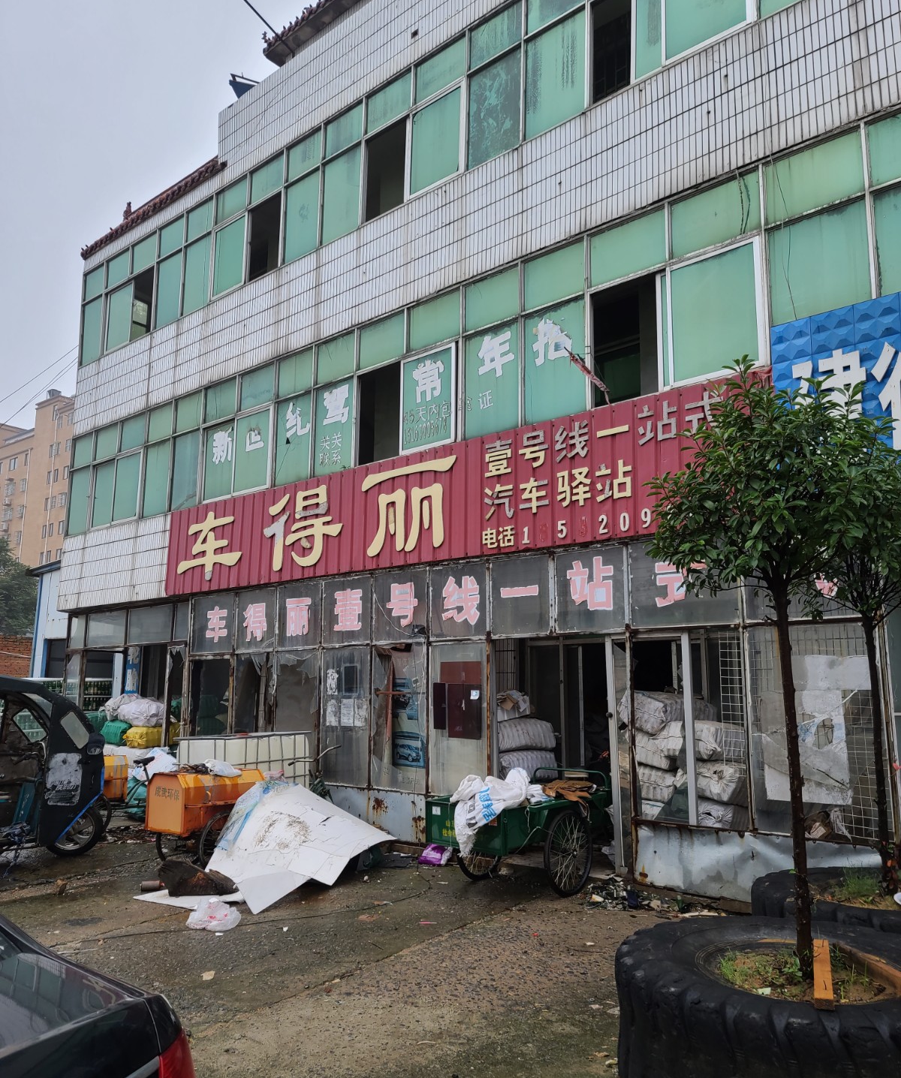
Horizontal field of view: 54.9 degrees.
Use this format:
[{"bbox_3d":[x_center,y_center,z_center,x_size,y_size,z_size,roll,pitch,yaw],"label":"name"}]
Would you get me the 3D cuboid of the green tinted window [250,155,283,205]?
[{"bbox_3d":[-2.536,-4.956,12.030,0.715,0.454,0.090,-9,-13,40],"label":"green tinted window"}]

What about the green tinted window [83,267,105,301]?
[{"bbox_3d":[-6.321,-4.535,15.415,0.685,0.519,0.060,-8,-13,41],"label":"green tinted window"}]

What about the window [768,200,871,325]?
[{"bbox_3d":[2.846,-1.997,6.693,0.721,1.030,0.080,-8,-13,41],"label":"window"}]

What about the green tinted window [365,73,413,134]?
[{"bbox_3d":[-0.804,-5.661,11.258,0.822,0.466,0.080,-8,-13,41],"label":"green tinted window"}]

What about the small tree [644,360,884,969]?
[{"bbox_3d":[1.244,0.455,3.423,0.878,2.381,0.878,0,-10,0],"label":"small tree"}]

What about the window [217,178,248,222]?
[{"bbox_3d":[-3.150,-4.875,12.552,0.729,0.433,0.080,-8,-13,41],"label":"window"}]

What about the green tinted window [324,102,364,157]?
[{"bbox_3d":[-1.353,-5.174,11.022,0.705,0.471,0.060,-8,-13,41],"label":"green tinted window"}]

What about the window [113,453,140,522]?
[{"bbox_3d":[-5.464,-0.871,14.613,0.798,1.046,0.080,-8,-13,41],"label":"window"}]

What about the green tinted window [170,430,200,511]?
[{"bbox_3d":[-4.111,-1.047,13.421,0.698,1.170,0.080,-8,-13,41],"label":"green tinted window"}]

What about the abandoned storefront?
[{"bbox_3d":[-1.575,1.923,10.261,12.650,2.870,0.600,-8,-13,41],"label":"abandoned storefront"}]

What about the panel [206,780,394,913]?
[{"bbox_3d":[-1.471,2.629,7.618,1.400,0.760,1.700,-4,-11,24],"label":"panel"}]

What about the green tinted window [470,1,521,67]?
[{"bbox_3d":[0.521,-5.844,10.093,0.779,0.445,0.080,-8,-13,41],"label":"green tinted window"}]

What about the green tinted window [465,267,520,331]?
[{"bbox_3d":[0.434,-2.444,8.894,0.712,0.477,0.080,-8,-14,41],"label":"green tinted window"}]

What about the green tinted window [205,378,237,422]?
[{"bbox_3d":[-3.190,-1.919,12.094,0.707,0.494,0.090,-9,-13,40],"label":"green tinted window"}]

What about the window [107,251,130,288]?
[{"bbox_3d":[-5.680,-4.629,14.850,0.736,0.499,0.060,-8,-13,41],"label":"window"}]

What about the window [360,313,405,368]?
[{"bbox_3d":[-0.771,-2.264,9.950,0.724,0.462,0.080,-8,-14,41],"label":"window"}]

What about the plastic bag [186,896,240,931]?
[{"bbox_3d":[-1.605,2.539,5.878,0.360,0.217,0.288,0,-10,0],"label":"plastic bag"}]

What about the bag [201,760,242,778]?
[{"bbox_3d":[-2.270,2.279,8.600,0.320,0.160,0.250,8,-13,-39],"label":"bag"}]

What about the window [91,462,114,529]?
[{"bbox_3d":[-5.651,-0.736,14.159,0.656,1.022,0.060,-8,-13,41],"label":"window"}]

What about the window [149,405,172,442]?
[{"bbox_3d":[-4.416,-1.757,13.213,0.661,0.480,0.060,-8,-13,41],"label":"window"}]

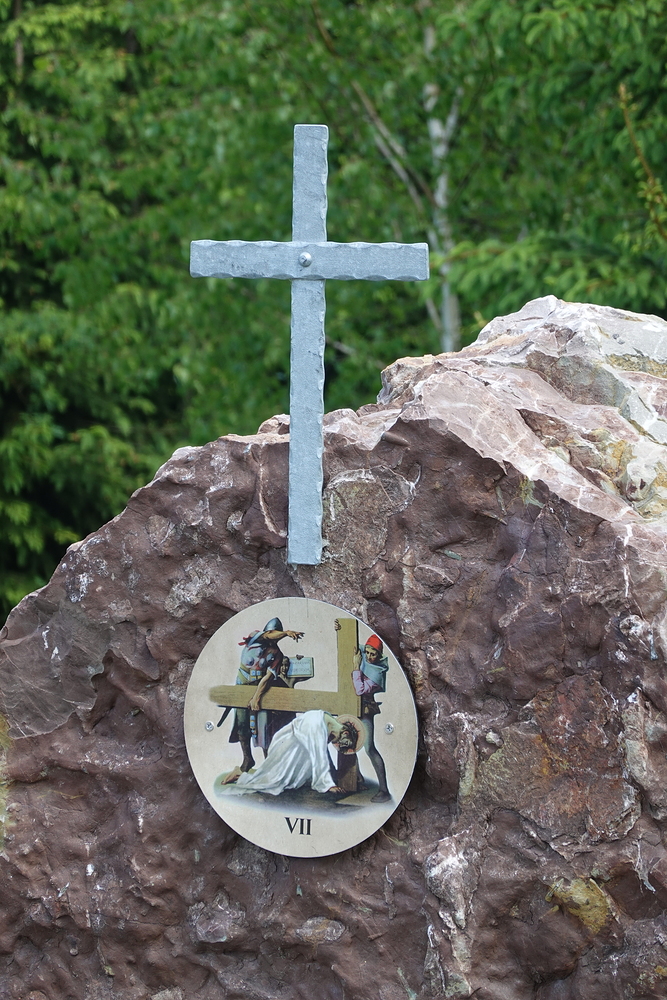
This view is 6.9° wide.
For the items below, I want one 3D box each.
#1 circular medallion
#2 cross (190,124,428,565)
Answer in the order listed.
[{"bbox_3d":[-0.037,0.260,6.357,0.300,0.300,0.006,-1,4,26],"label":"circular medallion"},{"bbox_3d":[-0.029,-0.177,6.350,0.303,0.502,0.022,2,2,27],"label":"cross"}]

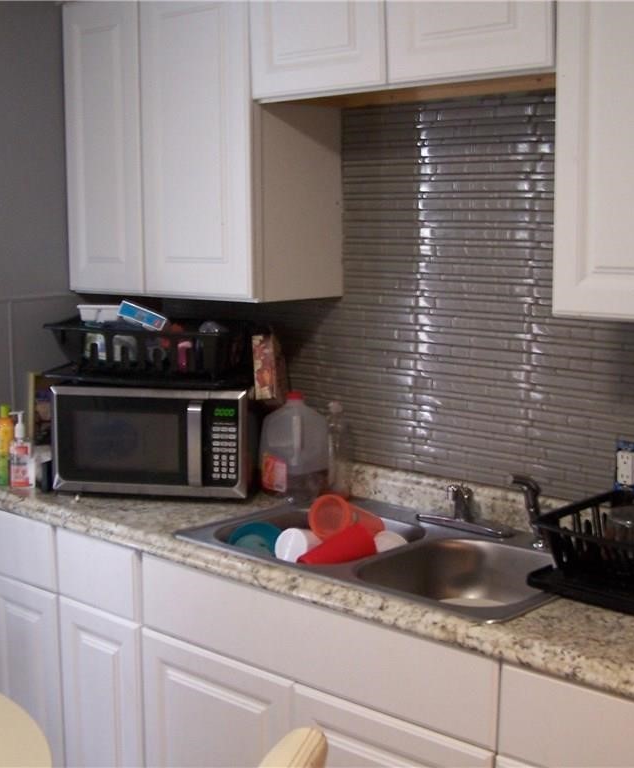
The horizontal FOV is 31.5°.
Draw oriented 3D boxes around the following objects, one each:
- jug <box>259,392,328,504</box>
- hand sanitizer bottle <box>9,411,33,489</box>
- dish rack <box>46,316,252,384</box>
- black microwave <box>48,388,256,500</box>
[{"bbox_3d":[-0.053,0.149,2.800,0.152,0.257,0.152,7,11,41],"label":"jug"},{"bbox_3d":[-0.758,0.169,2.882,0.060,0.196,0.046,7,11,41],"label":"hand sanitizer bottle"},{"bbox_3d":[-0.406,-0.085,2.863,0.475,0.142,0.330,2,8,14],"label":"dish rack"},{"bbox_3d":[-0.383,0.128,2.870,0.490,0.277,0.356,1,8,10],"label":"black microwave"}]

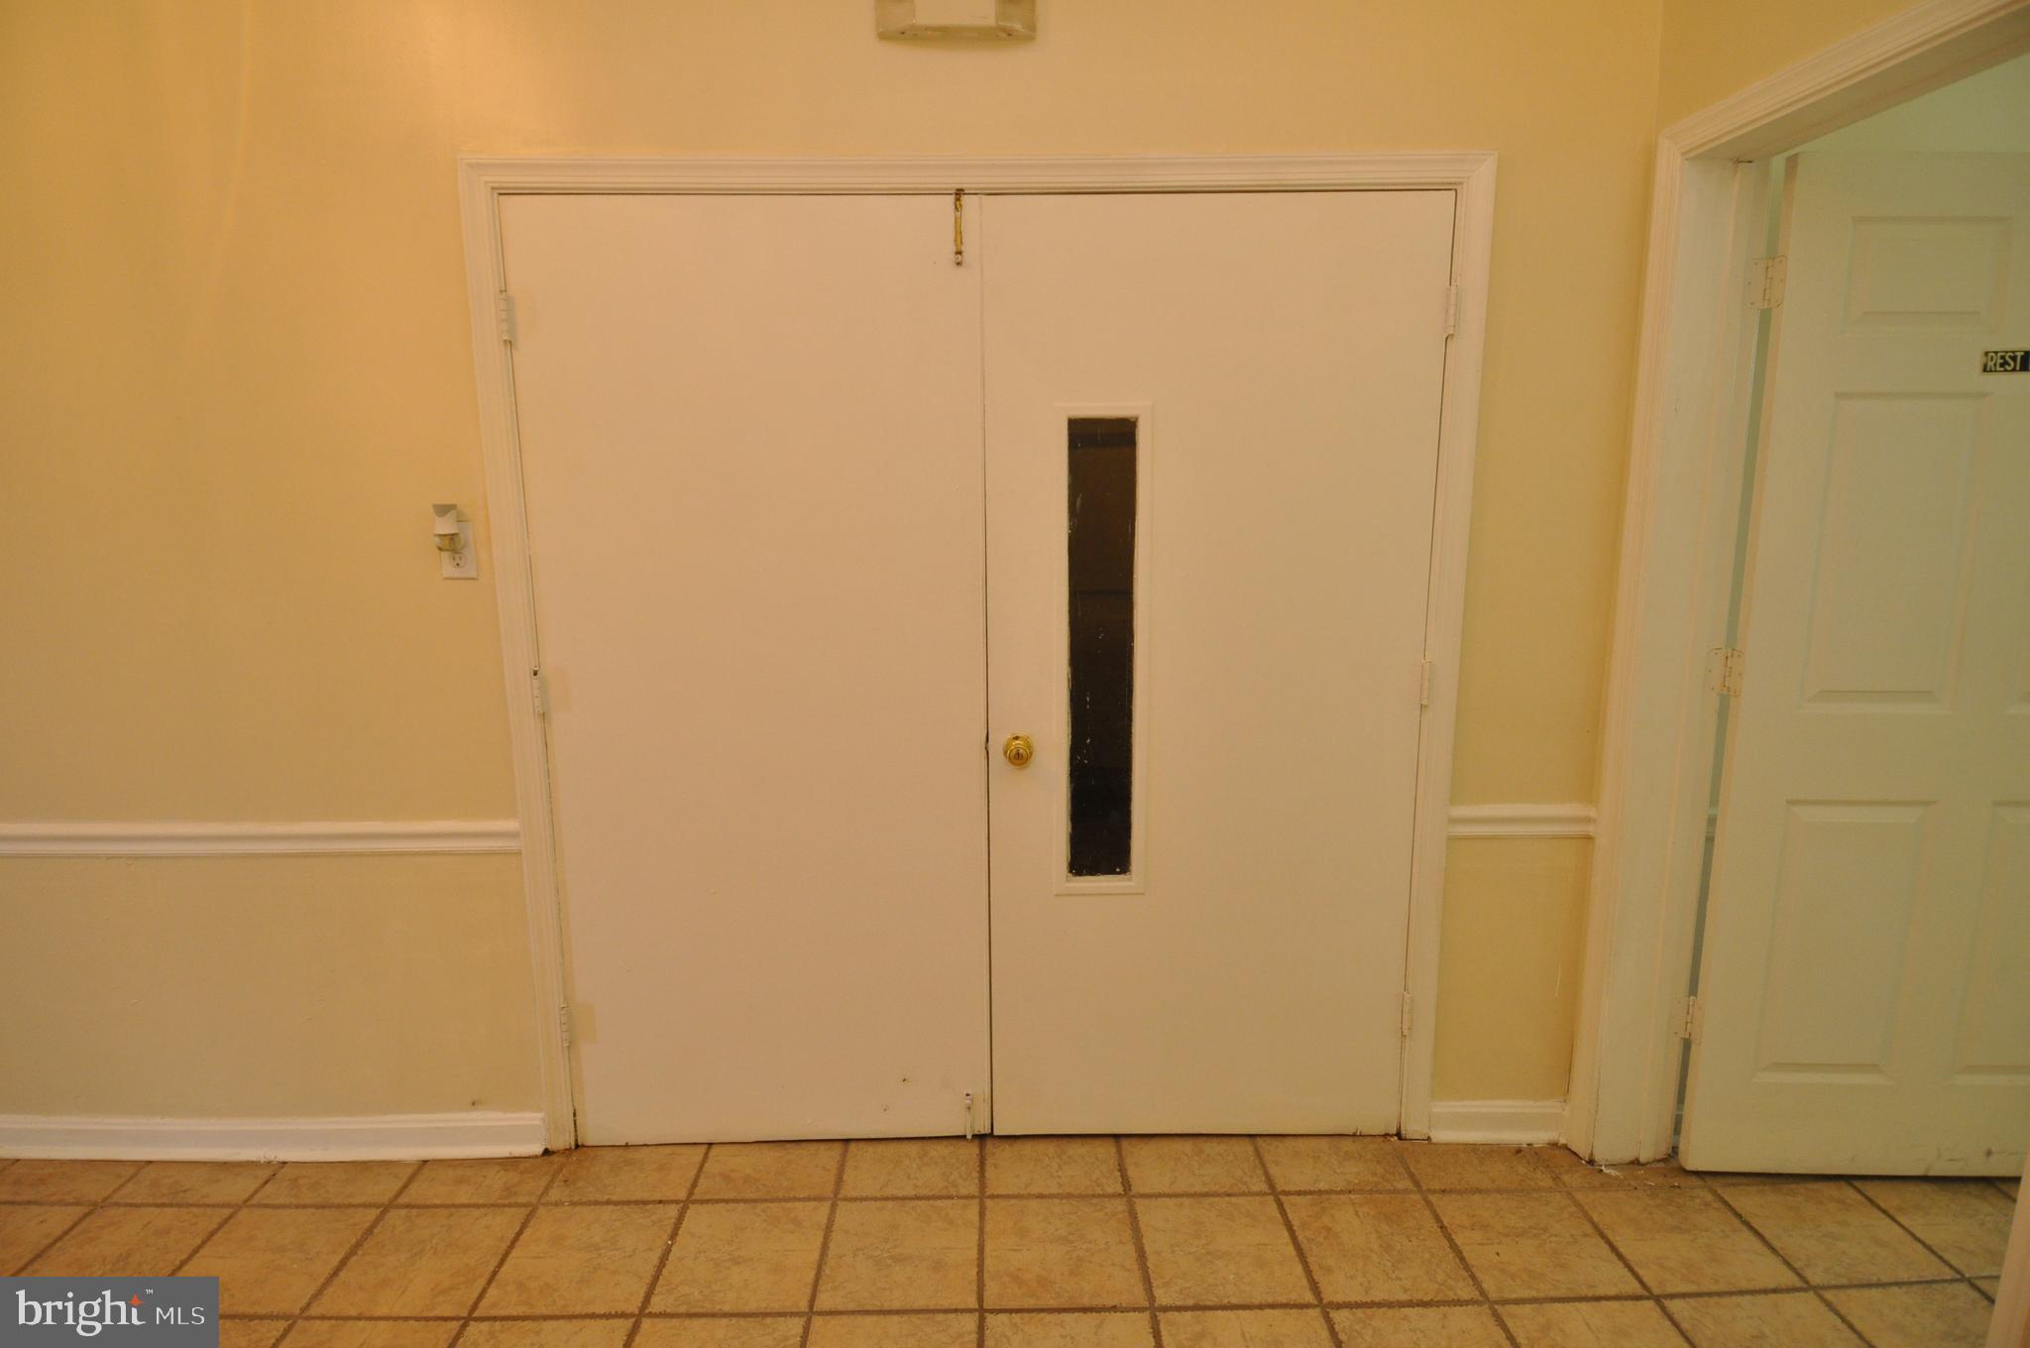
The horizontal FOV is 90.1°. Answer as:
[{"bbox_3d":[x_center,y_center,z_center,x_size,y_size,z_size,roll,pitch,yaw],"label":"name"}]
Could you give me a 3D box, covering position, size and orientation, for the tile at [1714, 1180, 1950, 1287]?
[{"bbox_3d":[1.622,1.115,2.020,0.296,0.010,0.296,0,9,-1],"label":"tile"}]

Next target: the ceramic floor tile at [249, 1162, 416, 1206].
[{"bbox_3d":[-1.462,1.106,2.196,0.296,0.010,0.150,0,9,-1],"label":"ceramic floor tile"}]

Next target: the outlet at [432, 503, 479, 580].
[{"bbox_3d":[-1.136,-0.268,2.058,0.071,0.153,0.055,0,9,-1],"label":"outlet"}]

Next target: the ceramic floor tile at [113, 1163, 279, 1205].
[{"bbox_3d":[-1.767,1.107,2.198,0.296,0.010,0.143,0,9,-1],"label":"ceramic floor tile"}]

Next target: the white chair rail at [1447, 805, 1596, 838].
[{"bbox_3d":[1.109,0.322,2.217,0.333,0.066,0.025,0,9,-1],"label":"white chair rail"}]

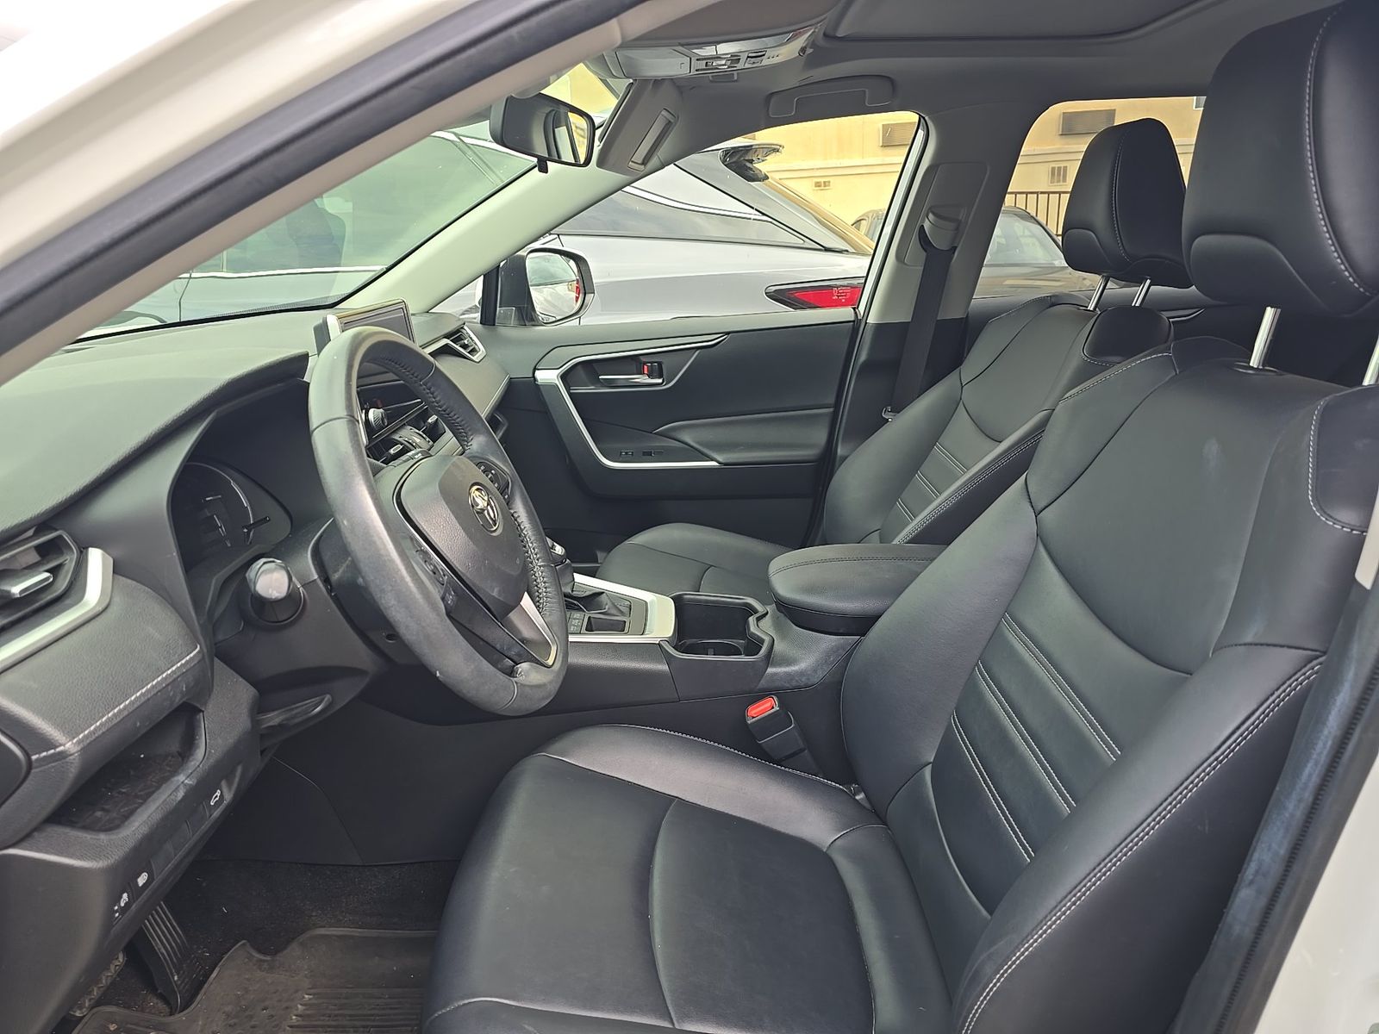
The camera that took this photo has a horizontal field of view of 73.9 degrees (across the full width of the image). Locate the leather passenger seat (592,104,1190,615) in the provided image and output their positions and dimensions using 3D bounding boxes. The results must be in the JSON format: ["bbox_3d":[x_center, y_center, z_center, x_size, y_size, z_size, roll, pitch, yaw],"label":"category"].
[{"bbox_3d":[0.277,-0.079,1.547,0.990,1.060,0.530,-3,17,3],"label":"leather passenger seat"}]

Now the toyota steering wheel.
[{"bbox_3d":[-0.221,0.006,0.826,0.090,0.370,0.370,-23,15,9],"label":"toyota steering wheel"}]

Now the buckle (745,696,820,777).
[{"bbox_3d":[0.125,0.283,1.165,0.043,0.120,0.028,-30,15,9],"label":"buckle"}]

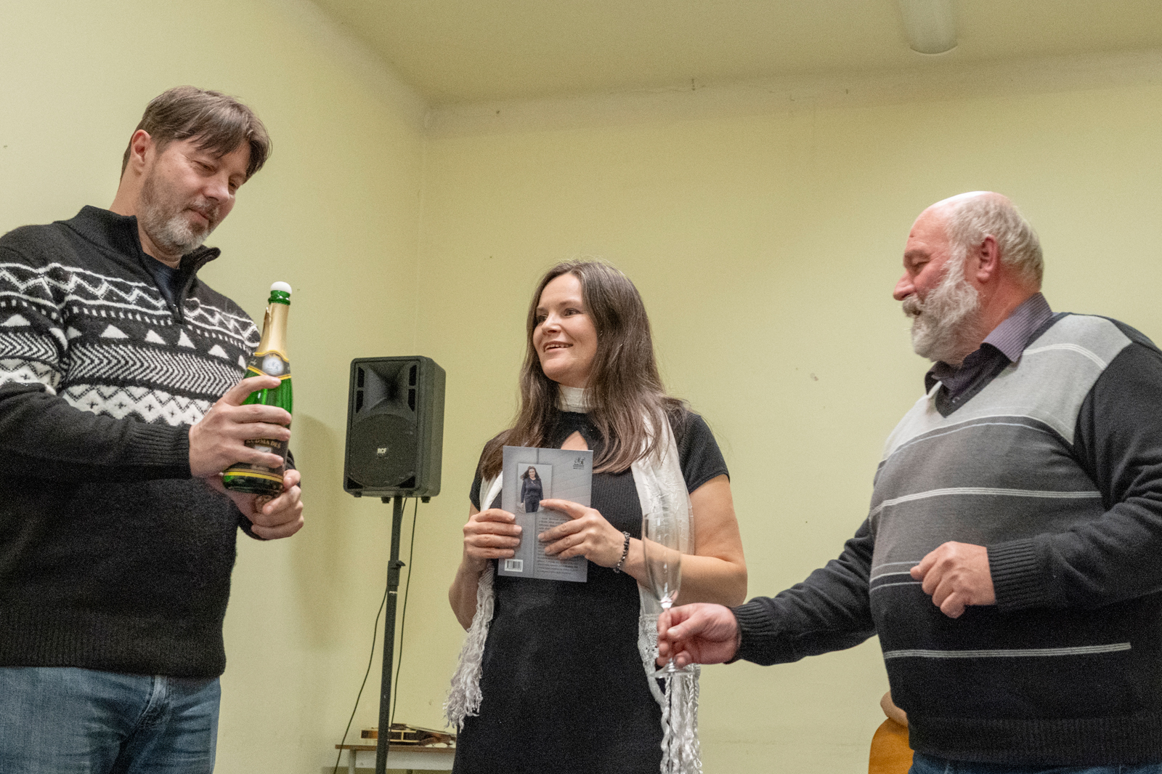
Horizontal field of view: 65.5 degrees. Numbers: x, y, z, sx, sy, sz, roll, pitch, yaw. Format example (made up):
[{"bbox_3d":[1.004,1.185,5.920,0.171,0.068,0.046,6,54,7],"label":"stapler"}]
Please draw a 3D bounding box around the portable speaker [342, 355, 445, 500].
[{"bbox_3d":[-0.798,0.193,3.973,0.337,0.578,0.330,-2,-12,11],"label":"portable speaker"}]

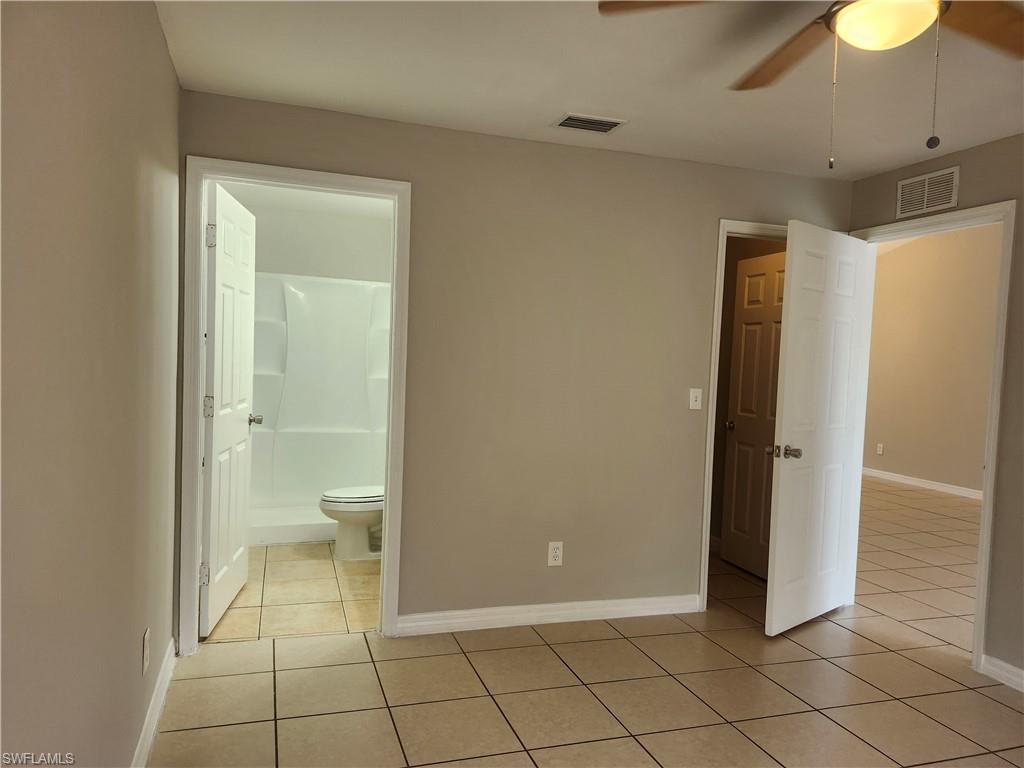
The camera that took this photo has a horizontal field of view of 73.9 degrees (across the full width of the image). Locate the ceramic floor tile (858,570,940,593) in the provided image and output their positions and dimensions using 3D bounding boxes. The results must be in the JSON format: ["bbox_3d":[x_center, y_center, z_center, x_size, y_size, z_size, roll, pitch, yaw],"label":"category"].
[{"bbox_3d":[2.443,1.268,4.364,0.380,0.010,0.383,2,2,-17],"label":"ceramic floor tile"}]

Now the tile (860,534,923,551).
[{"bbox_3d":[3.043,1.293,5.505,0.400,0.010,0.400,2,2,-18],"label":"tile"}]

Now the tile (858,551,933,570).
[{"bbox_3d":[2.754,1.281,4.936,0.402,0.010,0.402,2,2,-18],"label":"tile"}]

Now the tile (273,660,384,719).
[{"bbox_3d":[-0.727,1.218,2.709,0.402,0.010,0.402,2,2,-18],"label":"tile"}]

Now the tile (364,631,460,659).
[{"bbox_3d":[-0.460,1.211,3.173,0.400,0.010,0.320,2,2,-18],"label":"tile"}]

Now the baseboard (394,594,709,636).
[{"bbox_3d":[0.245,1.171,3.480,1.643,0.113,0.015,2,2,-18],"label":"baseboard"}]

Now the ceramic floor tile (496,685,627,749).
[{"bbox_3d":[0.176,1.254,2.567,0.400,0.010,0.400,2,2,-18],"label":"ceramic floor tile"}]

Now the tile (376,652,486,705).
[{"bbox_3d":[-0.339,1.230,2.831,0.402,0.010,0.402,2,2,-18],"label":"tile"}]

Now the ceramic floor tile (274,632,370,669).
[{"bbox_3d":[-0.836,1.186,3.028,0.394,0.010,0.343,2,2,-17],"label":"ceramic floor tile"}]

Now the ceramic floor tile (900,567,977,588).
[{"bbox_3d":[2.904,1.312,4.601,0.400,0.010,0.400,2,2,-18],"label":"ceramic floor tile"}]

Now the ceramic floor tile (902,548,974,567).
[{"bbox_3d":[3.126,1.292,5.066,0.402,0.010,0.402,2,2,-18],"label":"ceramic floor tile"}]

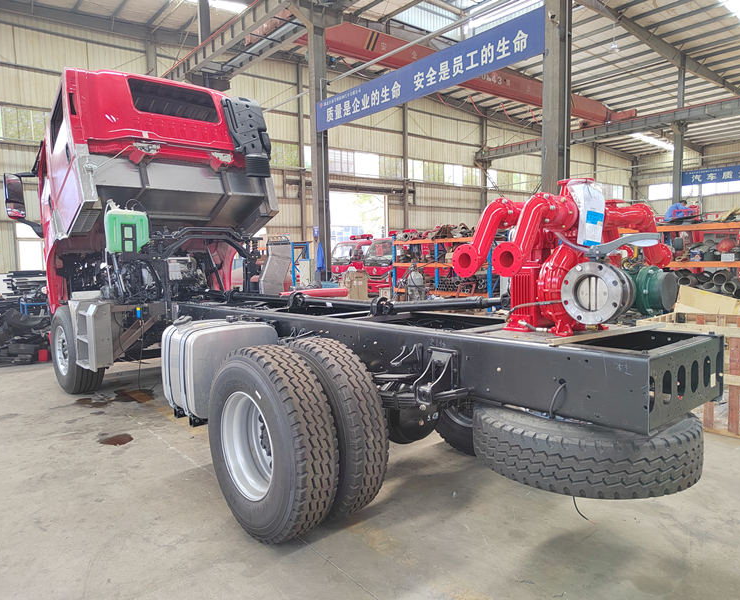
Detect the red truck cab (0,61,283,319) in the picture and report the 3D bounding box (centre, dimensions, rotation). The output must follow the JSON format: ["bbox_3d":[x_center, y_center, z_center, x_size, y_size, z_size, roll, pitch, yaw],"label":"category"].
[{"bbox_3d":[-2.973,-1.284,7.188,2.500,2.200,2.500,-6,-18,-41],"label":"red truck cab"}]

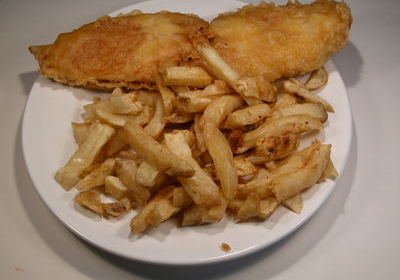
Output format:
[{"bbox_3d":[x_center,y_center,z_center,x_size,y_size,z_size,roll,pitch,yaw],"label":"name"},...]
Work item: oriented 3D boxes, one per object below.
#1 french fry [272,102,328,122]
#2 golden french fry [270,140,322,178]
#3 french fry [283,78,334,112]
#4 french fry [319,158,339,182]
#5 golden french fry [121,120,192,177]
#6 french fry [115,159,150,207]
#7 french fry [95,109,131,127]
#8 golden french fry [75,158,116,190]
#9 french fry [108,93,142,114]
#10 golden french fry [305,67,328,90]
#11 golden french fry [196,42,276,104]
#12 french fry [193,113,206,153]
[{"bbox_3d":[0.081,-0.023,0.470,0.046,0.011,0.012,-5,56,-4],"label":"french fry"},{"bbox_3d":[0.073,0.015,0.444,0.040,0.010,0.011,-29,61,-13],"label":"golden french fry"},{"bbox_3d":[0.091,-0.036,0.483,0.045,0.008,0.008,31,61,13],"label":"french fry"},{"bbox_3d":[0.098,0.024,0.443,0.013,0.010,0.016,-18,68,-11],"label":"french fry"},{"bbox_3d":[-0.033,0.007,0.439,0.066,0.012,0.013,35,63,20],"label":"golden french fry"},{"bbox_3d":[-0.052,0.033,0.437,0.014,0.012,0.032,-27,83,-16],"label":"french fry"},{"bbox_3d":[-0.069,-0.017,0.463,0.028,0.007,0.008,16,59,12],"label":"french fry"},{"bbox_3d":[-0.081,0.027,0.448,0.031,0.009,0.009,-35,62,-9],"label":"golden french fry"},{"bbox_3d":[-0.061,-0.029,0.473,0.026,0.011,0.016,2,56,2],"label":"french fry"},{"bbox_3d":[0.100,-0.053,0.497,0.021,0.008,0.011,-38,64,-15],"label":"golden french fry"},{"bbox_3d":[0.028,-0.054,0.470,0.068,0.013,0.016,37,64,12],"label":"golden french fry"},{"bbox_3d":[0.000,-0.006,0.461,0.010,0.011,0.036,-5,56,-2],"label":"french fry"}]

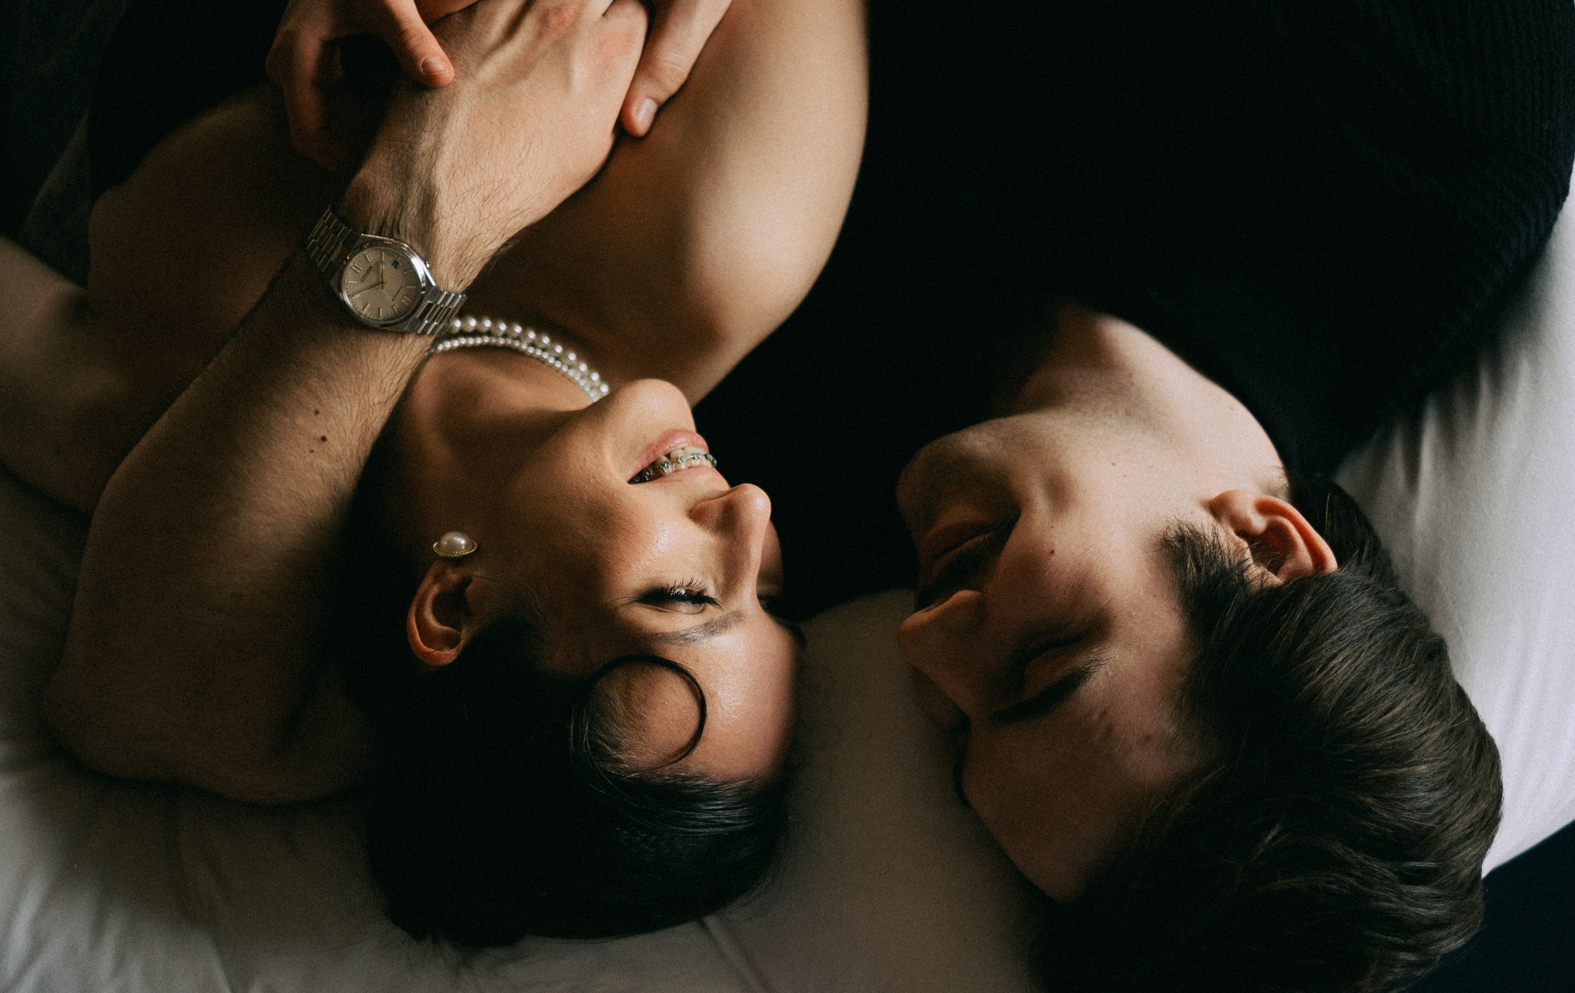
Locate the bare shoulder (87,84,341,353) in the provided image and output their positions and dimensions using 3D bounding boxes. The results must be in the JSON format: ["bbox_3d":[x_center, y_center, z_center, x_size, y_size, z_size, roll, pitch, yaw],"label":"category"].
[{"bbox_3d":[-0.277,-0.134,1.120,0.120,0.115,0.120,-10,75,2],"label":"bare shoulder"}]

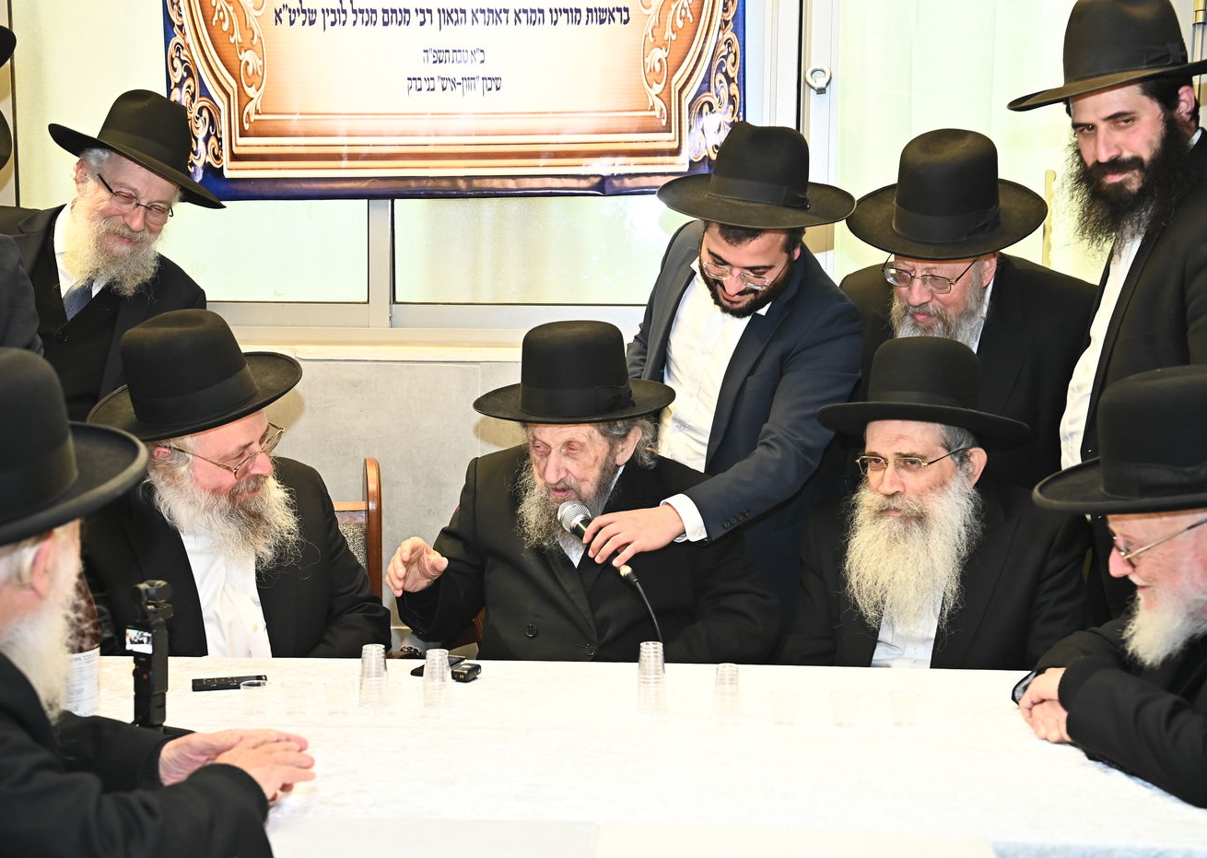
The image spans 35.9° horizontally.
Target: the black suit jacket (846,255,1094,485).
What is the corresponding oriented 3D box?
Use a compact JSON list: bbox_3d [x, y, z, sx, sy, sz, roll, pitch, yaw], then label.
[{"bbox_3d":[0.645,0.065,3.307,0.520,0.750,0.360,5,17,14],"label":"black suit jacket"}]

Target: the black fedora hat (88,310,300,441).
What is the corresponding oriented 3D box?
[{"bbox_3d":[-0.673,-0.100,3.020,0.350,0.140,0.325,-2,23,28],"label":"black fedora hat"}]

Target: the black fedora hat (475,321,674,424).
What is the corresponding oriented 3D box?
[{"bbox_3d":[-0.045,-0.088,3.000,0.320,0.140,0.350,-3,12,1],"label":"black fedora hat"}]

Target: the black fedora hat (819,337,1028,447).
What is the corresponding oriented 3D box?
[{"bbox_3d":[0.505,-0.059,2.940,0.325,0.140,0.355,4,-5,28],"label":"black fedora hat"}]

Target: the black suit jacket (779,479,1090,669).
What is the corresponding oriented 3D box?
[{"bbox_3d":[0.543,0.382,3.051,0.520,0.600,0.390,3,10,15],"label":"black suit jacket"}]

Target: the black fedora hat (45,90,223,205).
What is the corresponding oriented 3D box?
[{"bbox_3d":[-0.782,-0.473,3.130,0.320,0.135,0.350,21,8,-32],"label":"black fedora hat"}]

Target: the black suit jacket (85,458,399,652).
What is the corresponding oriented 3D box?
[{"bbox_3d":[-0.628,0.354,3.073,0.540,0.620,0.420,-2,10,-18],"label":"black suit jacket"}]

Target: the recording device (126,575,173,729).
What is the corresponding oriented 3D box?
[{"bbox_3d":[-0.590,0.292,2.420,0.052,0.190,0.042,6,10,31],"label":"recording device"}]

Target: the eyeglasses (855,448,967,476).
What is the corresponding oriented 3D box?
[{"bbox_3d":[0.499,0.048,2.979,0.140,0.042,0.140,5,15,42],"label":"eyeglasses"}]

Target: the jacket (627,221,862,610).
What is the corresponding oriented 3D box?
[{"bbox_3d":[0.244,0.009,3.250,0.480,0.770,0.480,3,16,21],"label":"jacket"}]

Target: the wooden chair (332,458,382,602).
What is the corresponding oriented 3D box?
[{"bbox_3d":[-0.605,0.576,3.180,0.470,1.000,0.550,-1,9,-10],"label":"wooden chair"}]

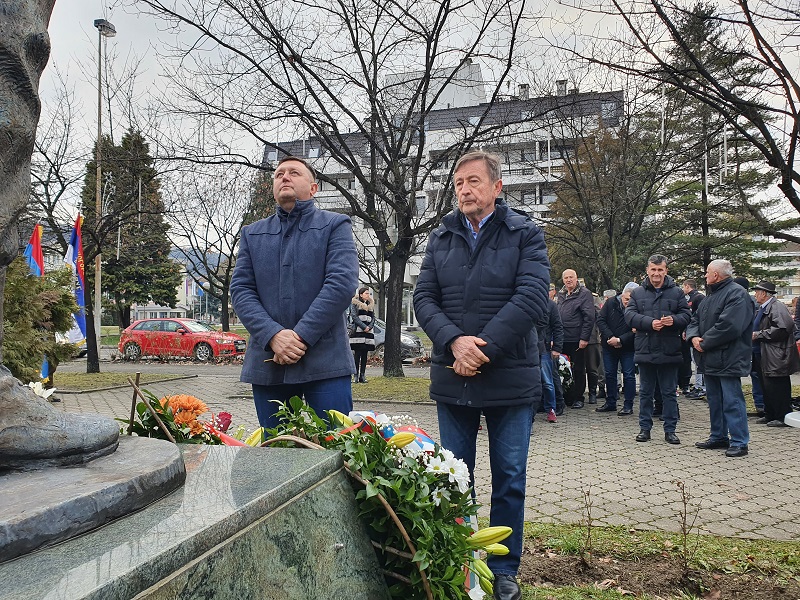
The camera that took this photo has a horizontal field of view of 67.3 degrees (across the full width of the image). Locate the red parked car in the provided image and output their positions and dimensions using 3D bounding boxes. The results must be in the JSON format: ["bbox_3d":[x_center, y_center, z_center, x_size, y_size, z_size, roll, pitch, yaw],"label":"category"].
[{"bbox_3d":[-7.480,1.360,20.750,4.250,1.420,1.790,0,-2,10],"label":"red parked car"}]

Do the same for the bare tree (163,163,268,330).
[{"bbox_3d":[-8.550,-2.100,28.000,5.200,8.600,5.000,0,-2,0],"label":"bare tree"}]

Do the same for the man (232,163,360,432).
[{"bbox_3d":[-0.465,0.265,2.660,0.580,1.800,0.400,0,-2,8],"label":"man"}]

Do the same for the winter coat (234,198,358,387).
[{"bbox_3d":[-0.463,-0.035,2.630,0.570,0.820,0.370,0,-2,8],"label":"winter coat"}]

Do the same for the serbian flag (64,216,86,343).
[{"bbox_3d":[-4.400,-0.280,8.100,0.420,1.750,0.300,1,-2,-20],"label":"serbian flag"}]

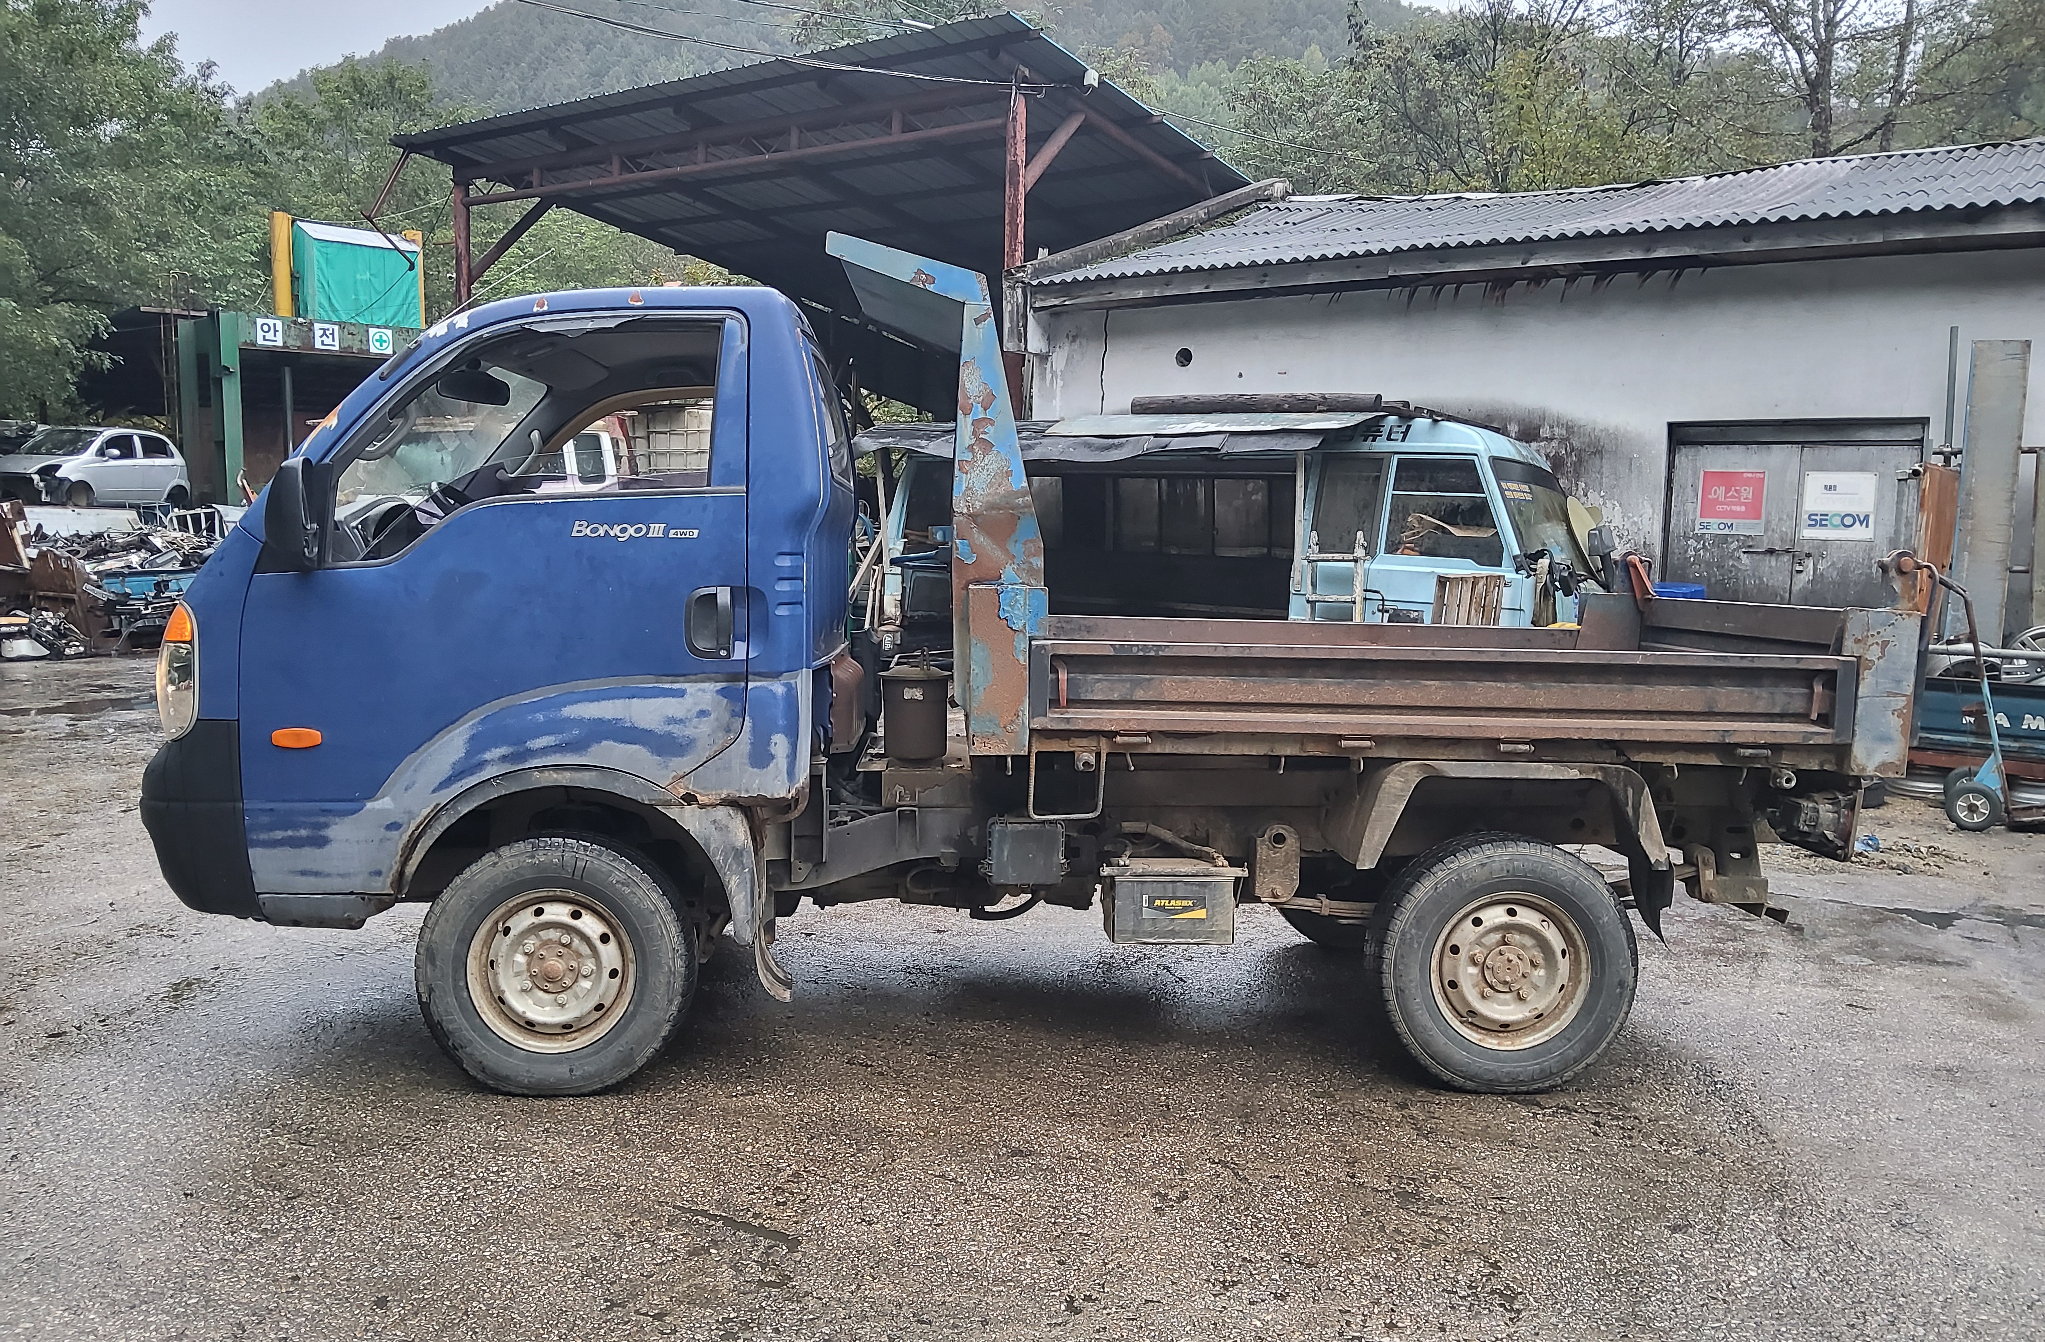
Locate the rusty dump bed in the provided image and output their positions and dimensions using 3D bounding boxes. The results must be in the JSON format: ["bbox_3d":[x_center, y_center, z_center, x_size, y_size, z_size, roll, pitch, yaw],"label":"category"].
[{"bbox_3d":[1.113,-0.013,4.703,2.280,0.427,1.660,1,4,-3],"label":"rusty dump bed"}]

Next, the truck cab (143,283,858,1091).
[{"bbox_3d":[-1.419,-0.060,4.576,1.850,2.120,1.780,1,4,-3],"label":"truck cab"}]

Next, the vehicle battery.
[{"bbox_3d":[0.383,0.593,4.035,0.340,0.210,0.185,1,4,-3],"label":"vehicle battery"}]

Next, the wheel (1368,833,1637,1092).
[{"bbox_3d":[1.257,0.755,4.029,0.656,0.655,0.205,1,4,-3],"label":"wheel"}]

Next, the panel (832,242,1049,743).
[{"bbox_3d":[-0.249,-0.484,4.598,0.548,1.280,1.650,1,4,-3],"label":"panel"}]

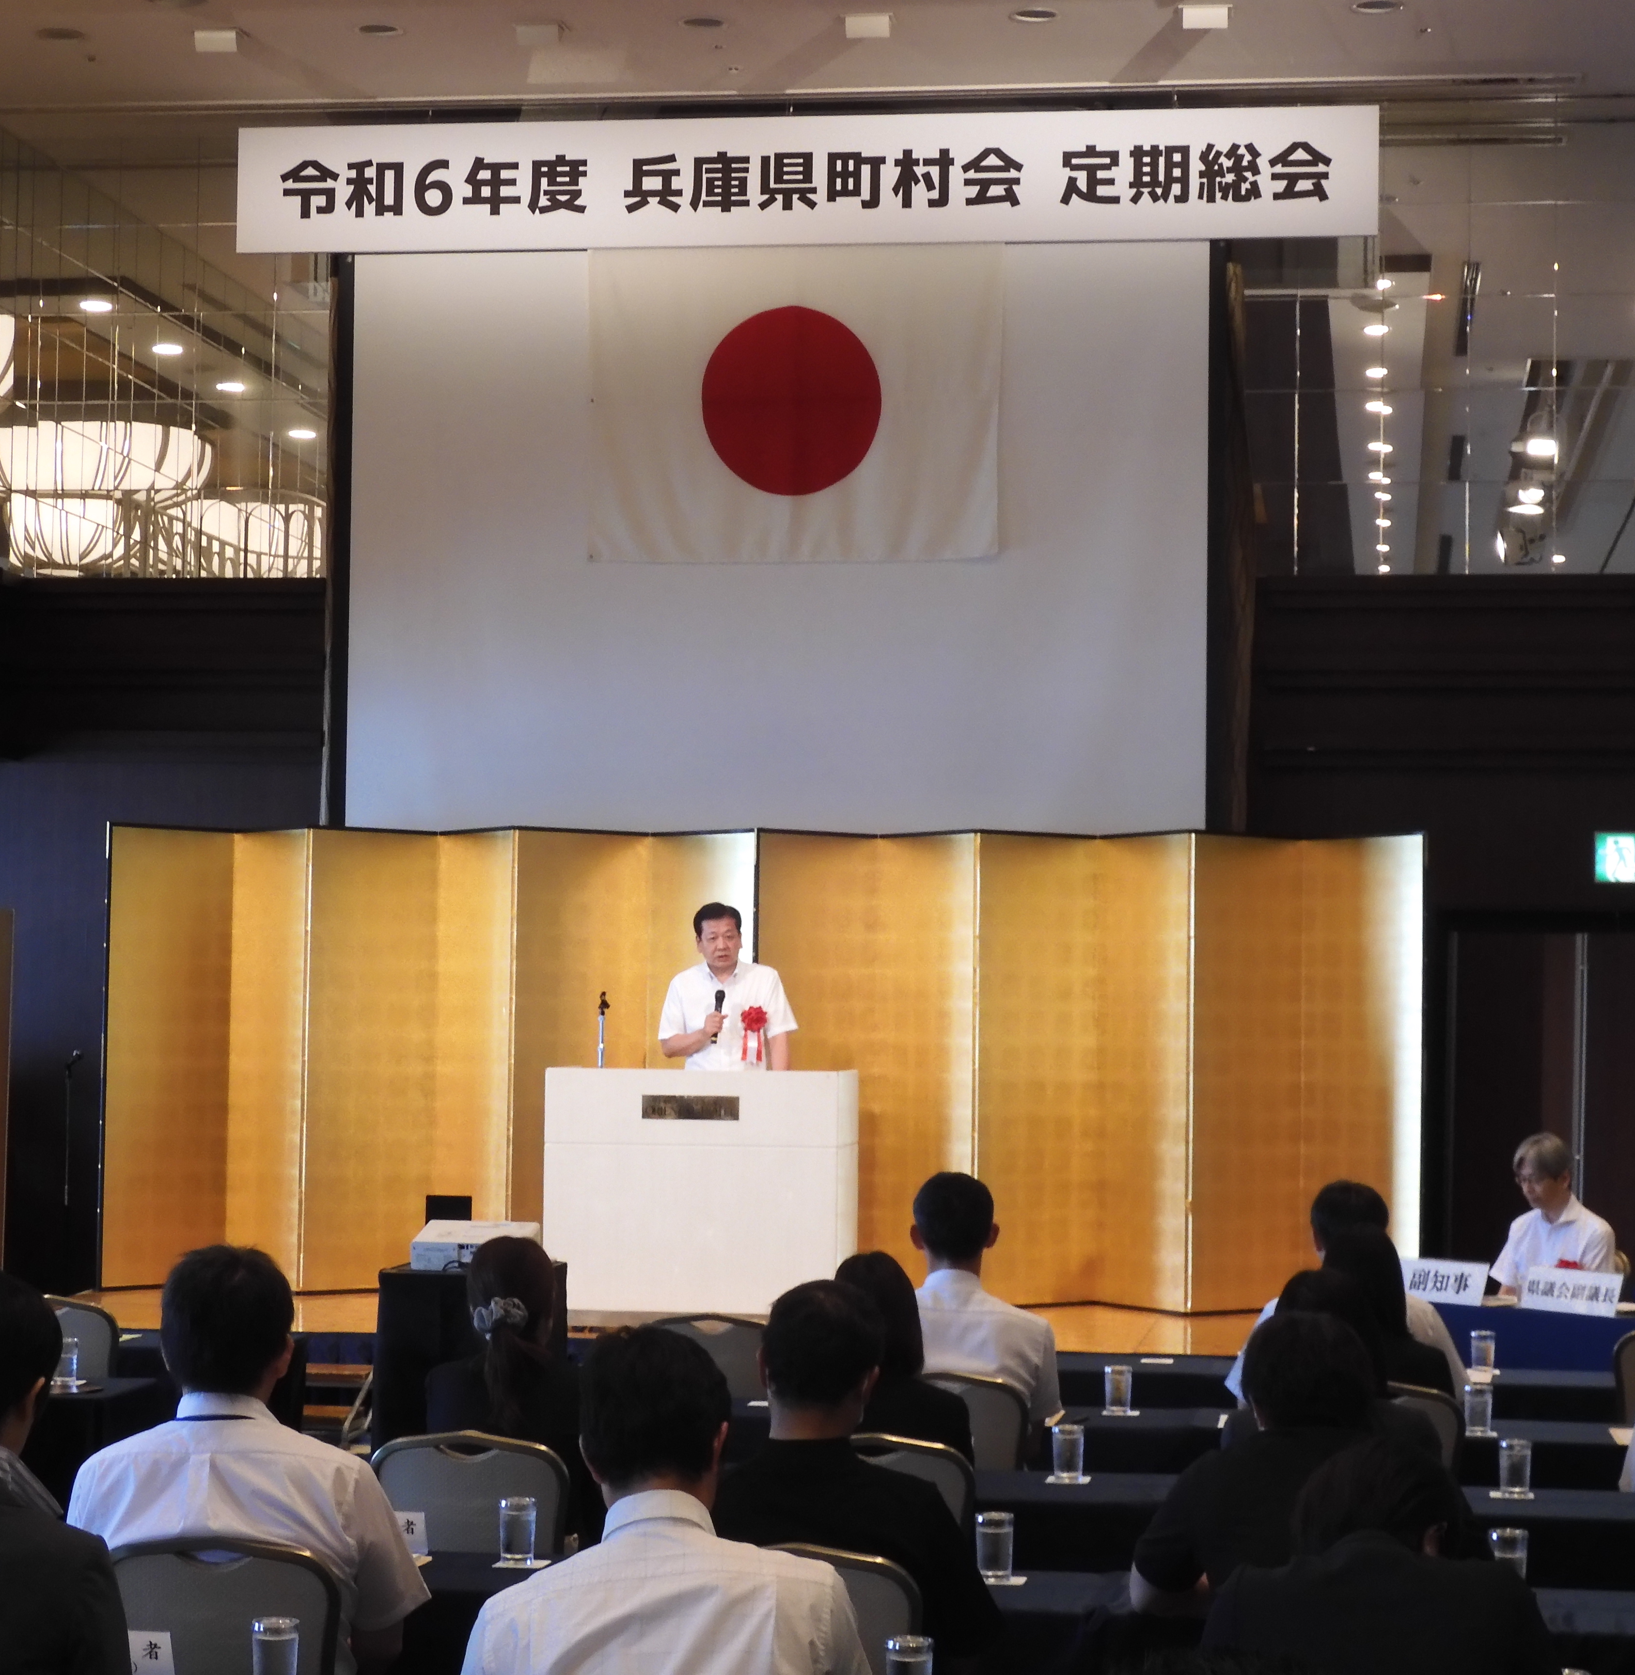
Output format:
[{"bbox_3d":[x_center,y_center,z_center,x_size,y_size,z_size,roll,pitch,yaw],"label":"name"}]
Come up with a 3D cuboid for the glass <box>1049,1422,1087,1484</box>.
[{"bbox_3d":[0.526,1.292,7.700,0.066,0.112,0.066,1,-3,0],"label":"glass"}]

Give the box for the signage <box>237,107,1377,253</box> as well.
[{"bbox_3d":[-0.080,-2.592,14.535,4.550,0.510,0.040,0,-3,7],"label":"signage"}]

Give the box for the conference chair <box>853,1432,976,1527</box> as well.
[{"bbox_3d":[0.137,1.582,7.192,0.430,0.885,0.560,0,-3,6],"label":"conference chair"}]

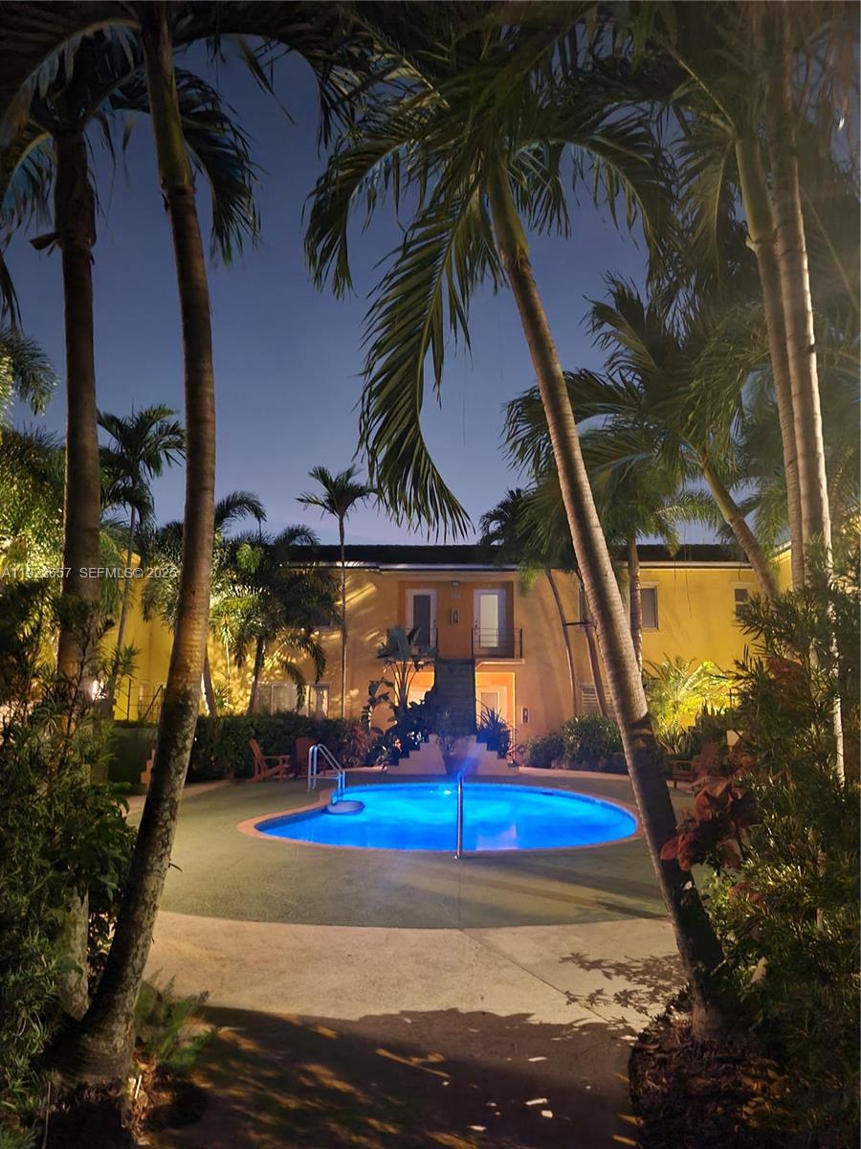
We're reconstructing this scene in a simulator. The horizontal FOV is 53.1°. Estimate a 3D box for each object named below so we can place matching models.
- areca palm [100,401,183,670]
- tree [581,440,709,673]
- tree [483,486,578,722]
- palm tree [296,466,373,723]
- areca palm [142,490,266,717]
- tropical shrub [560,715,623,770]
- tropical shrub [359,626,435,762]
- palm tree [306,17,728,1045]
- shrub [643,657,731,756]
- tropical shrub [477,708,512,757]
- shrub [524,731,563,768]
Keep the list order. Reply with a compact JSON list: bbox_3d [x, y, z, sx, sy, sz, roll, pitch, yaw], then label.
[{"bbox_3d":[-7.246,0.179,21.219,2.372,9.092,2.372,0,-9,0],"label":"areca palm"},{"bbox_3d":[5.194,0.679,20.333,3.532,7.834,3.532,0,-9,0],"label":"tree"},{"bbox_3d":[2.739,1.327,23.572,2.834,7.537,2.834,0,-9,0],"label":"tree"},{"bbox_3d":[-2.724,0.977,24.132,2.220,8.399,2.220,0,-9,0],"label":"palm tree"},{"bbox_3d":[-5.990,1.328,22.560,3.457,7.227,3.457,0,-9,0],"label":"areca palm"},{"bbox_3d":[4.035,4.068,20.925,1.685,1.316,1.685,0,-9,0],"label":"tropical shrub"},{"bbox_3d":[-0.846,3.111,22.084,1.912,3.559,1.721,0,-9,0],"label":"tropical shrub"},{"bbox_3d":[0.527,-0.508,5.086,2.561,5.750,2.500,0,-9,0],"label":"palm tree"},{"bbox_3d":[6.478,3.440,21.730,2.331,2.701,2.331,0,-9,0],"label":"shrub"},{"bbox_3d":[1.641,4.149,22.228,0.933,1.450,0.933,0,-9,0],"label":"tropical shrub"},{"bbox_3d":[2.799,4.338,21.288,1.091,0.891,1.091,0,-9,0],"label":"shrub"}]

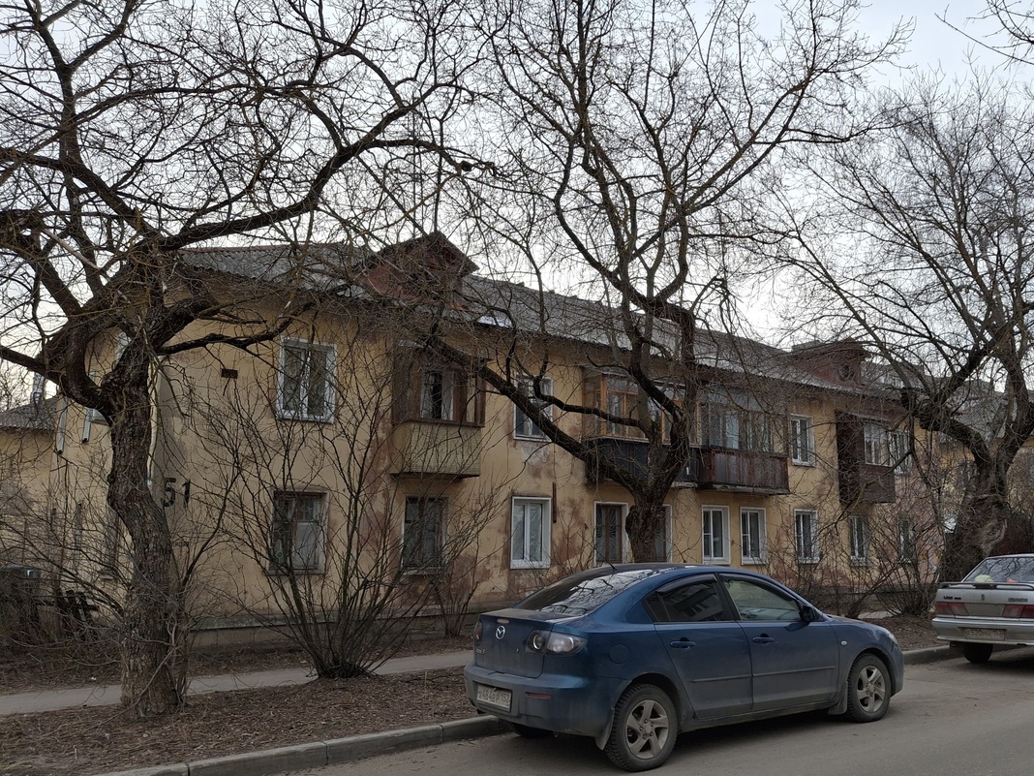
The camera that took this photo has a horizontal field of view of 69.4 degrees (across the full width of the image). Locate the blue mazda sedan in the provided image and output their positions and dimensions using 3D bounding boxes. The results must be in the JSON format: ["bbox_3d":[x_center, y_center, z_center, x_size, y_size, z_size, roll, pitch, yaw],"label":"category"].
[{"bbox_3d":[1.779,2.465,7.292,4.510,1.465,1.780,4,-9,-27],"label":"blue mazda sedan"}]

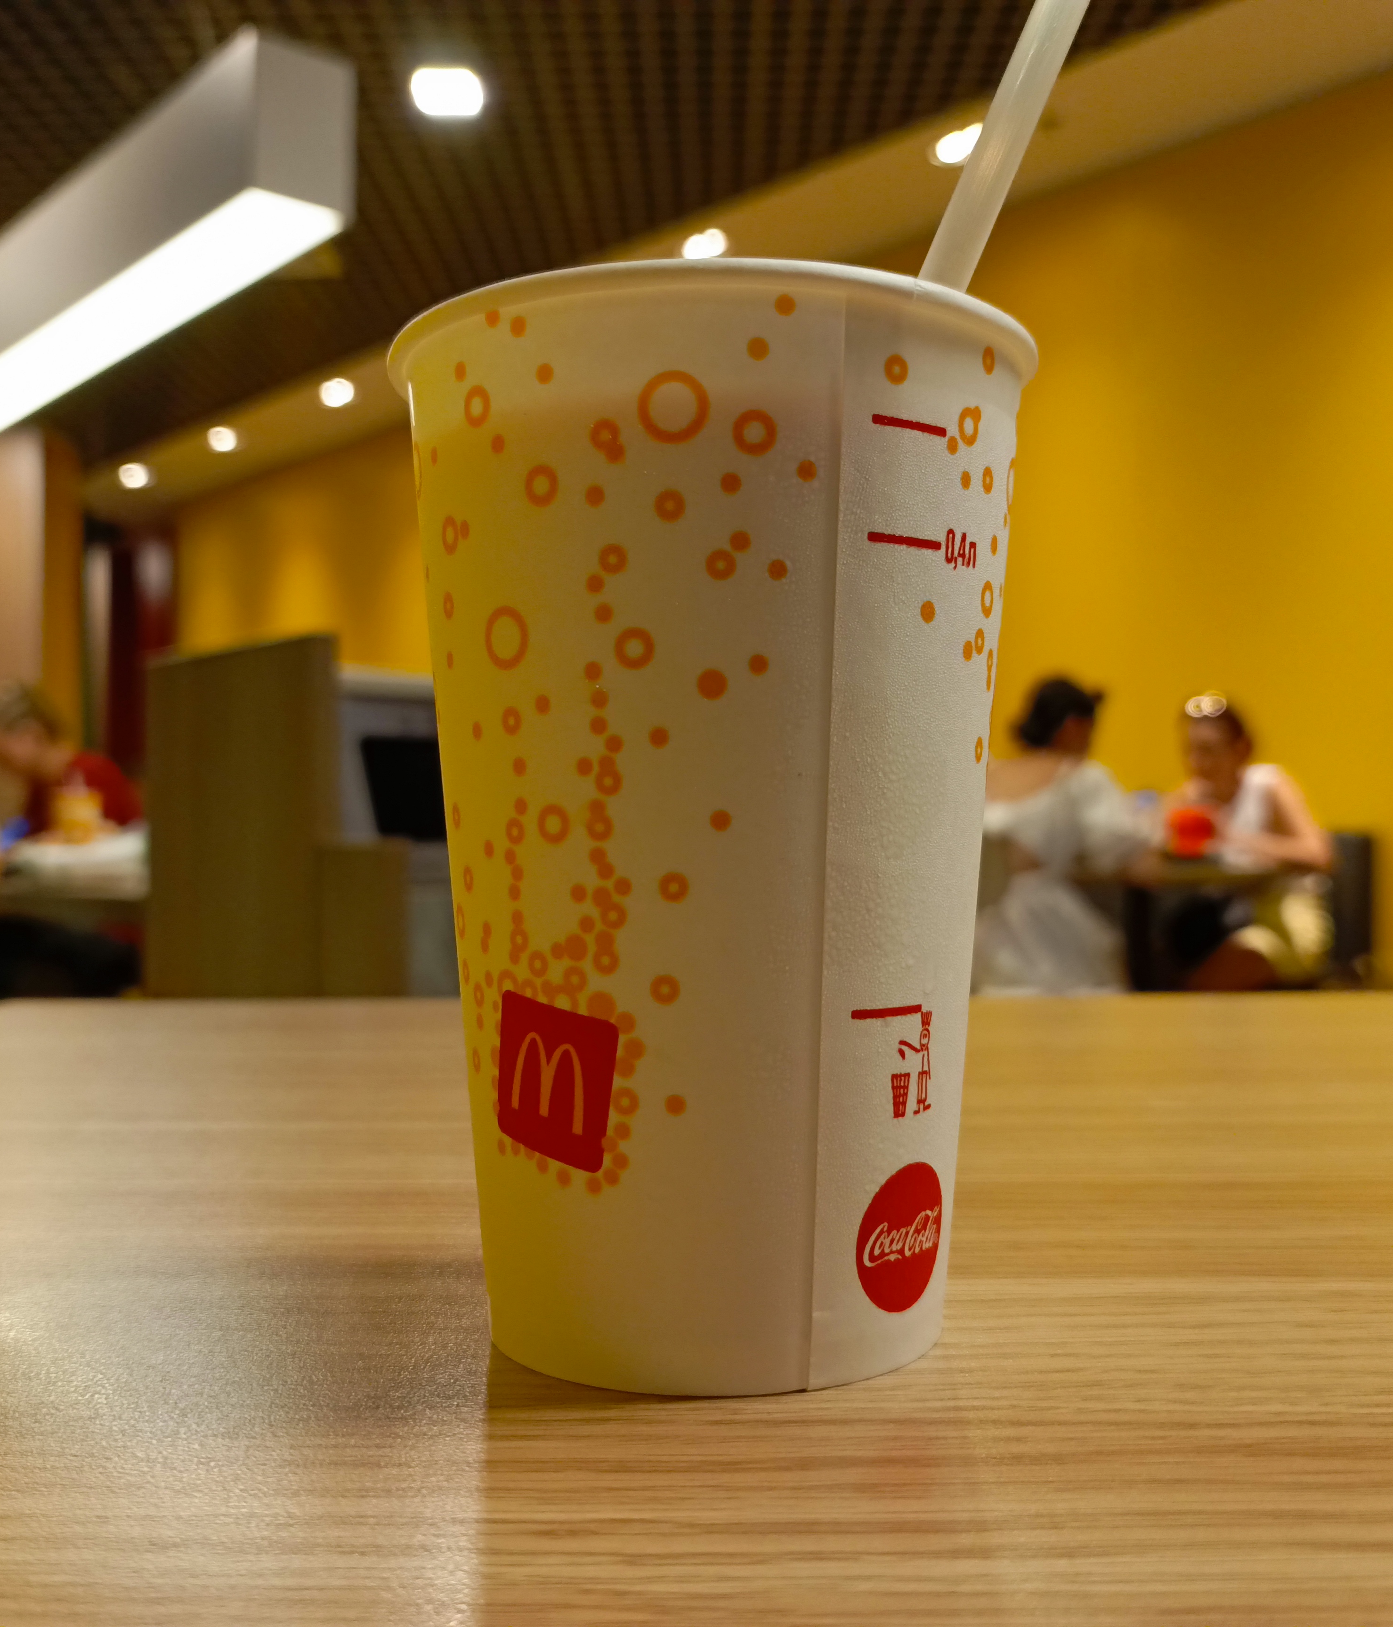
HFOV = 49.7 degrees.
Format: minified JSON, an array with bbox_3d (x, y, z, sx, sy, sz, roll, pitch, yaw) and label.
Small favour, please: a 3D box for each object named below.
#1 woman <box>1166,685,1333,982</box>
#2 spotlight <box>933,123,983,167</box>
[{"bbox_3d":[1.420,0.300,3.900,0.700,1.240,0.480,1,-2,-40],"label":"woman"},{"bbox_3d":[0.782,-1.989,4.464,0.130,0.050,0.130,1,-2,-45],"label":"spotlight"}]

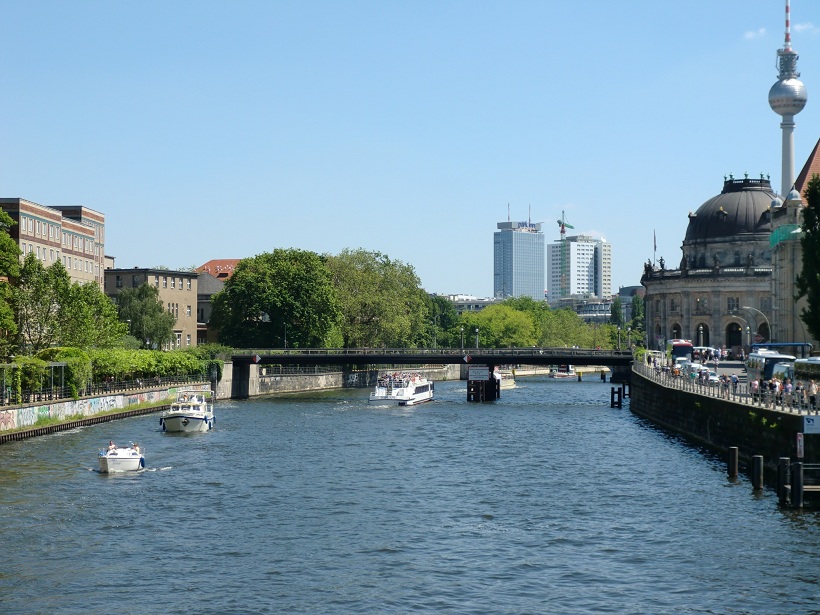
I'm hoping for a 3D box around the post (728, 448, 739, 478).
[{"bbox_3d":[18.719,8.952,100.000,0.560,1.820,0.560,0,-1,0],"label":"post"}]

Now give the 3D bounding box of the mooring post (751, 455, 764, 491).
[{"bbox_3d":[19.380,9.190,96.300,0.600,1.870,0.600,0,-1,0],"label":"mooring post"}]

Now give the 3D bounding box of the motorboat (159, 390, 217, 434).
[{"bbox_3d":[-21.500,9.950,168.000,3.900,3.700,11.000,0,-1,2],"label":"motorboat"}]

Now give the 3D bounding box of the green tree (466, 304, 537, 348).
[{"bbox_3d":[24.604,6.857,465.000,18.500,15.300,17.500,0,-1,0],"label":"green tree"}]

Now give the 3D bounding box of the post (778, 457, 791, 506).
[{"bbox_3d":[17.823,8.257,82.300,0.570,2.300,0.570,0,-1,0],"label":"post"}]

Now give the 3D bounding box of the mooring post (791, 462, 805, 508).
[{"bbox_3d":[19.060,8.740,85.000,0.550,2.200,0.550,0,-1,0],"label":"mooring post"}]

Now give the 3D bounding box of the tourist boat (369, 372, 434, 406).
[{"bbox_3d":[-0.949,11.334,245.000,5.100,4.200,28.000,0,-1,8],"label":"tourist boat"}]

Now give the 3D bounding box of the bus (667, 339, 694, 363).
[{"bbox_3d":[34.569,6.032,221.000,2.550,3.750,12.000,0,-1,6],"label":"bus"}]

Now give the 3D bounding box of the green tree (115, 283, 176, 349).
[{"bbox_3d":[-39.500,2.600,258.000,9.000,12.700,9.000,0,-1,0],"label":"green tree"}]

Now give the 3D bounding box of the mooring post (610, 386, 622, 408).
[{"bbox_3d":[26.296,11.513,220.000,1.300,2.650,0.600,0,-1,0],"label":"mooring post"}]

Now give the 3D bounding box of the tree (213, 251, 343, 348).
[{"bbox_3d":[-23.722,-0.106,305.000,22.500,20.600,21.000,0,-1,0],"label":"tree"}]

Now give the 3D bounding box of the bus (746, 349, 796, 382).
[{"bbox_3d":[30.600,5.400,145.500,2.550,3.500,12.000,0,-1,5],"label":"bus"}]

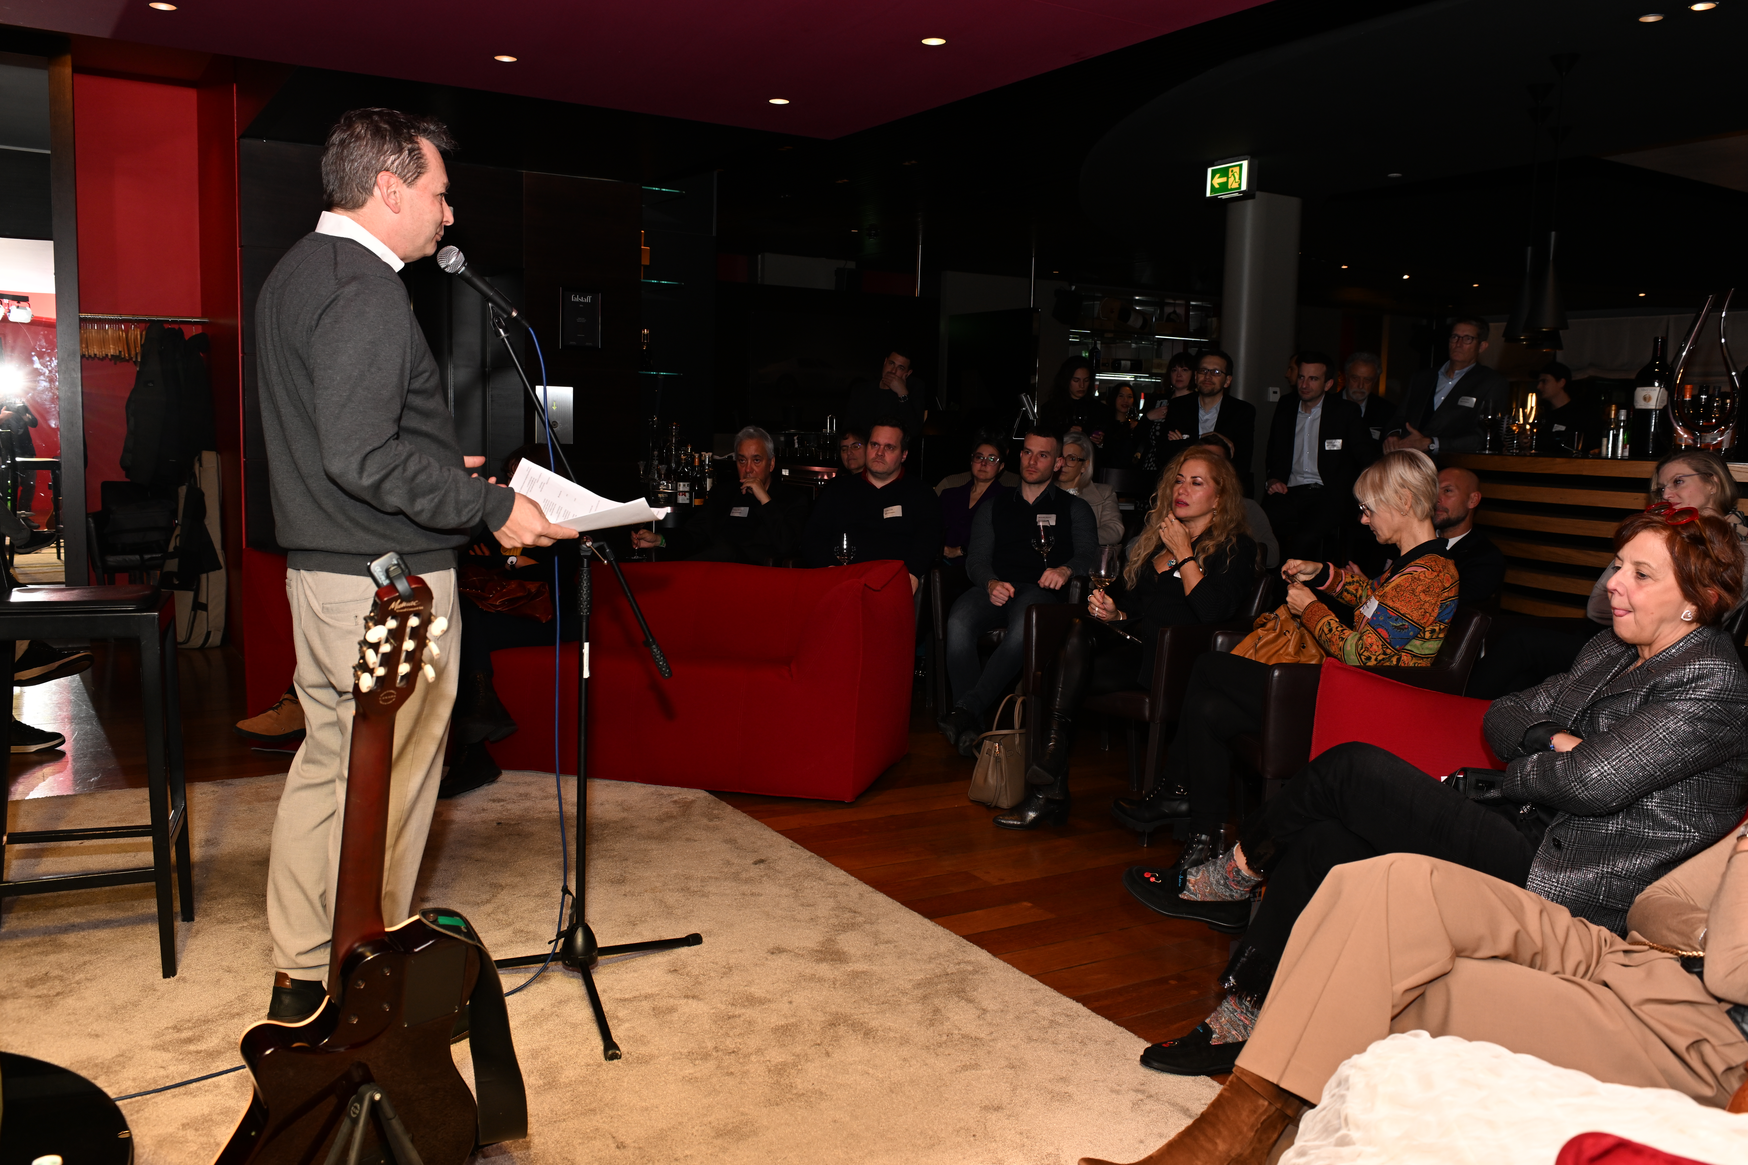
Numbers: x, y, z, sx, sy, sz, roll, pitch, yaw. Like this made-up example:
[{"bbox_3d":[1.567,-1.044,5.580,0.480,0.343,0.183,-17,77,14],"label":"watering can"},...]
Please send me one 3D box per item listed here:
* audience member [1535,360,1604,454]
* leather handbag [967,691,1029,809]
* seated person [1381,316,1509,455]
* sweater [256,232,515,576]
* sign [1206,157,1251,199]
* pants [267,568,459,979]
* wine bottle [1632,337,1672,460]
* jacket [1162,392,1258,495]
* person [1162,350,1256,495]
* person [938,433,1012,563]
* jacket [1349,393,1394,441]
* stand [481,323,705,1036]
[{"bbox_3d":[4.093,-0.415,7.997,0.400,1.770,0.520,-2,6,-30],"label":"audience member"},{"bbox_3d":[0.494,0.554,4.575,0.310,0.350,0.190,-4,8,-44],"label":"leather handbag"},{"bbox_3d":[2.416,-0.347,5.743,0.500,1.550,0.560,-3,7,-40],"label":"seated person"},{"bbox_3d":[-0.953,-0.341,2.619,0.470,0.655,0.550,-2,7,-31],"label":"sweater"},{"bbox_3d":[1.571,-1.788,6.005,0.065,0.155,0.260,-2,7,-33],"label":"sign"},{"bbox_3d":[-1.004,0.380,2.680,0.360,0.840,0.400,-2,6,-28],"label":"pants"},{"bbox_3d":[2.729,-0.644,4.760,0.130,0.426,0.130,4,6,30],"label":"wine bottle"},{"bbox_3d":[1.644,-0.598,6.754,0.540,0.700,0.340,4,6,26],"label":"jacket"},{"bbox_3d":[1.638,-0.309,6.782,0.540,1.690,0.380,4,6,26],"label":"person"},{"bbox_3d":[0.478,-0.075,6.343,0.520,1.260,0.700,3,6,21],"label":"person"},{"bbox_3d":[2.439,-0.612,6.923,0.520,0.700,0.320,4,6,30],"label":"jacket"},{"bbox_3d":[-0.679,0.163,2.819,0.580,1.425,0.620,1,6,-3],"label":"stand"}]

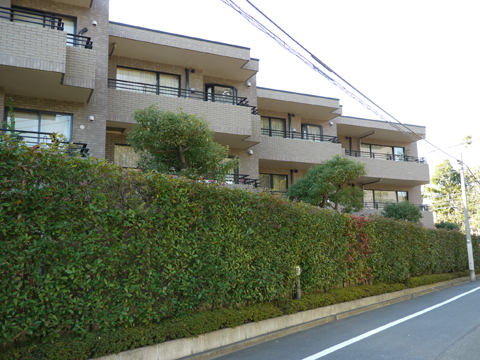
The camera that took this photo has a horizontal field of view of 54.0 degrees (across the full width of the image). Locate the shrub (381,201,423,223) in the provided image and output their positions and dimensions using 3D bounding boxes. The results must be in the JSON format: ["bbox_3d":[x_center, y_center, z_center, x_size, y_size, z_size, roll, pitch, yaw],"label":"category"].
[{"bbox_3d":[7.445,1.680,21.583,1.900,1.400,1.800,4,-11,-25],"label":"shrub"}]

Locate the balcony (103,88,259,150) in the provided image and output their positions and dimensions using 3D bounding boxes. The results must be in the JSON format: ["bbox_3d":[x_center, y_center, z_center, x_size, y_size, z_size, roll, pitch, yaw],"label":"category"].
[{"bbox_3d":[-1.951,-2.029,16.498,5.870,1.060,1.750,4,-11,-25],"label":"balcony"}]

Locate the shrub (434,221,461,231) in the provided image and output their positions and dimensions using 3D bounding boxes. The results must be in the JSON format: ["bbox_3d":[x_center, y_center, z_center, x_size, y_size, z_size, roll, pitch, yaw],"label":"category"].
[{"bbox_3d":[11.446,2.755,25.958,1.450,1.000,1.300,4,-11,-25],"label":"shrub"}]

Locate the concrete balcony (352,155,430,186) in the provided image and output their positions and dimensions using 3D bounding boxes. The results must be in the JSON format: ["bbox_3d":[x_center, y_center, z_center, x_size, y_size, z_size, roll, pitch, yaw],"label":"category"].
[{"bbox_3d":[8.284,-0.409,27.113,6.700,1.070,1.740,4,-11,-25],"label":"concrete balcony"}]

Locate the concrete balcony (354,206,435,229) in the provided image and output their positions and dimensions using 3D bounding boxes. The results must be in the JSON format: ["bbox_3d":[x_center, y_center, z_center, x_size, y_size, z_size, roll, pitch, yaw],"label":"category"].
[{"bbox_3d":[8.331,2.351,26.645,6.700,1.070,1.740,4,-11,-25],"label":"concrete balcony"}]

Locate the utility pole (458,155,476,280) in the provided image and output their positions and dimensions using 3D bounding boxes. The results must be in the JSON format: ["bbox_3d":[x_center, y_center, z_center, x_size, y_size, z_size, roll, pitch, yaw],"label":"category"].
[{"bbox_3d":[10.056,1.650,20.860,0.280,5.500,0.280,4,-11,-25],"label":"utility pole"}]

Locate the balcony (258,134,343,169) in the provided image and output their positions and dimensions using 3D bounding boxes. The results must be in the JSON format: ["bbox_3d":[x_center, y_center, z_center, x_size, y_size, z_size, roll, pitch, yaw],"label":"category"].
[{"bbox_3d":[2.592,-1.133,22.243,5.620,1.060,1.750,4,-11,-25],"label":"balcony"}]

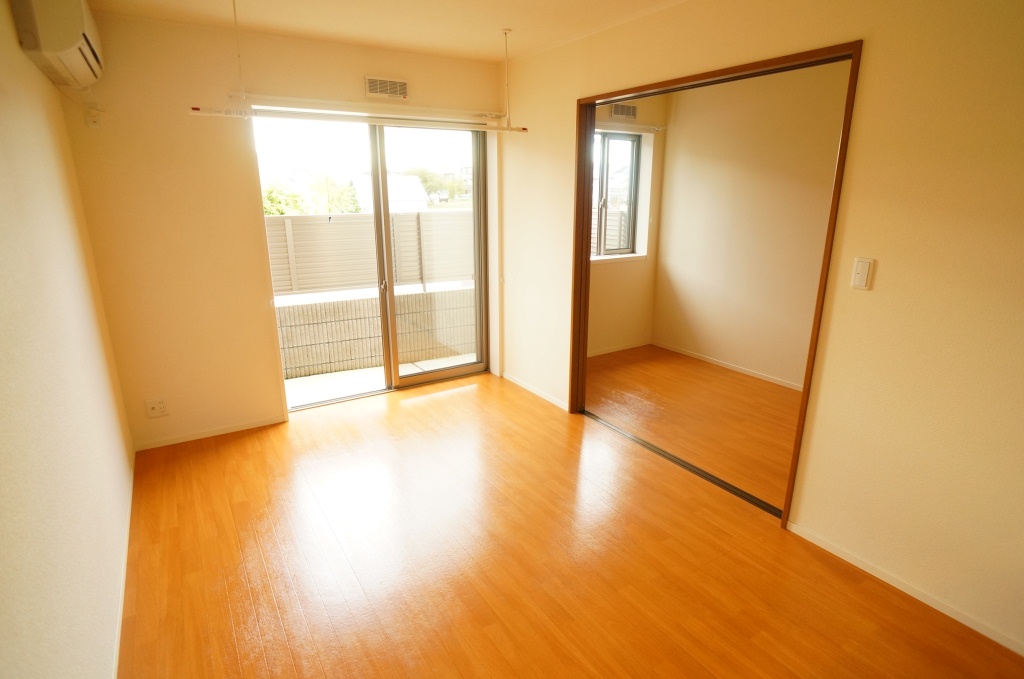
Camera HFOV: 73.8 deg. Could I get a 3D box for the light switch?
[{"bbox_3d":[1.332,-0.249,2.593,0.014,0.119,0.080,-7,16,-26],"label":"light switch"}]

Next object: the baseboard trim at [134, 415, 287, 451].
[{"bbox_3d":[-1.867,0.585,4.302,0.924,0.058,0.014,-11,18,-36],"label":"baseboard trim"}]

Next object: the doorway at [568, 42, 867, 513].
[{"bbox_3d":[0.891,-0.321,3.612,0.150,2.050,1.820,-8,16,-28],"label":"doorway"}]

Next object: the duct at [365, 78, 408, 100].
[{"bbox_3d":[-0.801,-1.617,4.393,0.304,0.128,0.030,-11,18,-36],"label":"duct"}]

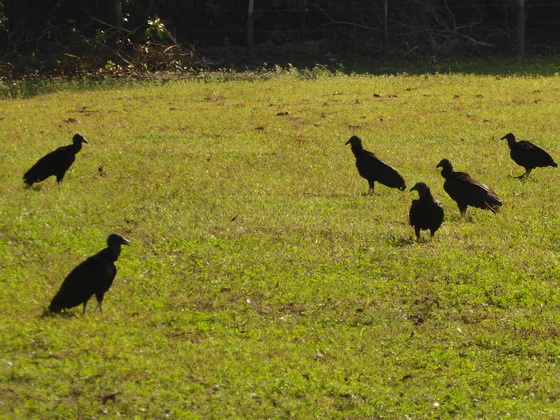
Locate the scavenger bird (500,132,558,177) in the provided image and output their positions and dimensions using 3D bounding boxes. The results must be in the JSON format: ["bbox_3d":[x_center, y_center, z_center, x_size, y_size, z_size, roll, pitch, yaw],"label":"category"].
[{"bbox_3d":[2.162,-0.474,52.500,0.490,0.410,0.220,0,3,0],"label":"scavenger bird"}]

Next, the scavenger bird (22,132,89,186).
[{"bbox_3d":[-1.905,-0.428,51.200,0.560,0.460,0.220,0,3,0],"label":"scavenger bird"}]

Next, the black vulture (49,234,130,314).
[{"bbox_3d":[-1.137,0.385,36.000,0.470,0.475,0.220,1,3,12],"label":"black vulture"}]

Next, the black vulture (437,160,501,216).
[{"bbox_3d":[1.450,-0.173,46.400,0.510,0.450,0.220,0,3,6],"label":"black vulture"}]

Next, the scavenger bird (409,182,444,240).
[{"bbox_3d":[1.054,0.011,43.400,0.230,0.420,0.480,1,3,13],"label":"scavenger bird"}]

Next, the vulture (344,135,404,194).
[{"bbox_3d":[0.782,-0.372,49.400,0.510,0.490,0.220,0,3,3],"label":"vulture"}]

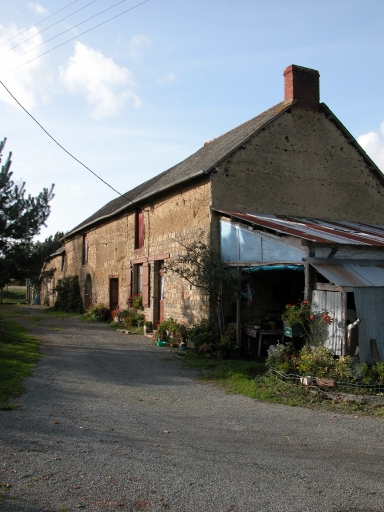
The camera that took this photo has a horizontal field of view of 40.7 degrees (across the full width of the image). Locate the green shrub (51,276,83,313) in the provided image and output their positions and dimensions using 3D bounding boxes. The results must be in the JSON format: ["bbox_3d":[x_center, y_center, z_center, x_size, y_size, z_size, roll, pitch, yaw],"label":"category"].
[{"bbox_3d":[-6.990,2.181,28.951,1.400,2.100,1.950,1,-3,-25],"label":"green shrub"}]

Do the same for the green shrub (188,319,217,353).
[{"bbox_3d":[0.268,2.000,13.191,0.640,0.840,0.700,1,-3,-25],"label":"green shrub"}]

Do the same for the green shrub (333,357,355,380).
[{"bbox_3d":[2.660,1.975,9.091,0.370,0.440,0.390,1,-3,-25],"label":"green shrub"}]

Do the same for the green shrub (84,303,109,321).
[{"bbox_3d":[-4.243,2.479,23.121,0.850,0.820,1.100,1,-3,-25],"label":"green shrub"}]

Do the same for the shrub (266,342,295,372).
[{"bbox_3d":[1.714,1.966,10.029,0.490,0.570,0.540,1,-3,-25],"label":"shrub"}]

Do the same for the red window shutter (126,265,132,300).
[{"bbox_3d":[-2.442,1.122,20.170,0.050,1.422,0.600,1,-3,-25],"label":"red window shutter"}]

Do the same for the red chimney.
[{"bbox_3d":[3.367,-5.056,15.870,0.992,1.379,0.480,1,-3,-25],"label":"red chimney"}]

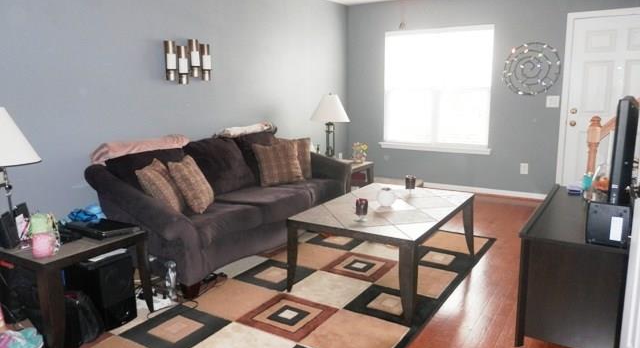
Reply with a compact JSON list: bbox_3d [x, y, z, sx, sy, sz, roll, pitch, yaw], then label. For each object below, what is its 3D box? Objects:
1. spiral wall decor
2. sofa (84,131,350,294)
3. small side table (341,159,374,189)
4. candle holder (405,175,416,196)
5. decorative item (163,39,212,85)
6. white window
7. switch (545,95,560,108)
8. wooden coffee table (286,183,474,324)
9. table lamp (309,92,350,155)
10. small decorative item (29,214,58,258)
[{"bbox_3d":[2.394,-1.185,5.245,0.601,0.593,0.040,6,12,32],"label":"spiral wall decor"},{"bbox_3d":[-0.687,0.172,3.875,0.944,0.924,2.268,6,12,32],"label":"sofa"},{"bbox_3d":[0.185,0.149,5.076,0.638,0.503,0.612,6,12,32],"label":"small side table"},{"bbox_3d":[0.721,0.084,3.675,0.085,0.155,0.085,6,13,32],"label":"candle holder"},{"bbox_3d":[-1.139,-0.984,4.051,0.093,0.391,0.499,6,12,32],"label":"decorative item"},{"bbox_3d":[1.450,-1.053,5.892,1.430,1.530,0.086,6,12,32],"label":"white window"},{"bbox_3d":[2.618,-0.809,5.190,0.125,0.122,0.013,6,12,32],"label":"switch"},{"bbox_3d":[0.509,0.469,3.377,0.895,0.485,1.323,6,12,32],"label":"wooden coffee table"},{"bbox_3d":[0.112,-0.500,5.082,0.435,0.760,0.435,-1,11,0],"label":"table lamp"},{"bbox_3d":[-1.470,0.320,2.433,0.140,0.225,0.140,6,13,32],"label":"small decorative item"}]

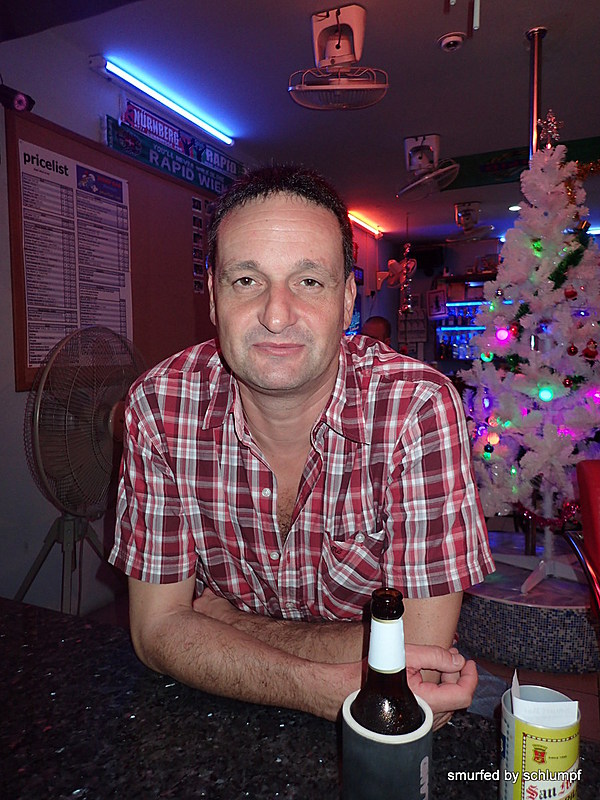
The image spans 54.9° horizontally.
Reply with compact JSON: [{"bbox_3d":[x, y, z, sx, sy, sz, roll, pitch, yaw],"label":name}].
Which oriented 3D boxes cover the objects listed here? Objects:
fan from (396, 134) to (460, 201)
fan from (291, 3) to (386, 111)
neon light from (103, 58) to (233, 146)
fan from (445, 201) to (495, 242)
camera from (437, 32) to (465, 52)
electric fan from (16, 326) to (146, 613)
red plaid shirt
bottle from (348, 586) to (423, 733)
[{"bbox_3d":[0.836,-1.529,3.790,0.450,0.410,0.450,1,4,26],"label":"fan"},{"bbox_3d":[0.169,-1.456,2.530,0.450,0.380,0.450,-1,4,0],"label":"fan"},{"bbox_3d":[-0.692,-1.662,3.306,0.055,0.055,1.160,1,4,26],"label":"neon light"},{"bbox_3d":[1.574,-1.644,5.380,0.450,0.390,0.450,1,4,26],"label":"fan"},{"bbox_3d":[0.701,-1.633,2.672,0.125,0.060,0.125,0,4,11],"label":"camera"},{"bbox_3d":[-0.774,0.416,2.000,0.620,1.340,0.700,1,4,22],"label":"electric fan"},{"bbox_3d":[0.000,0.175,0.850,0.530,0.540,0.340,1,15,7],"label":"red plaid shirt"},{"bbox_3d":[0.072,0.269,0.475,0.062,0.230,0.062,-1,4,0],"label":"bottle"}]

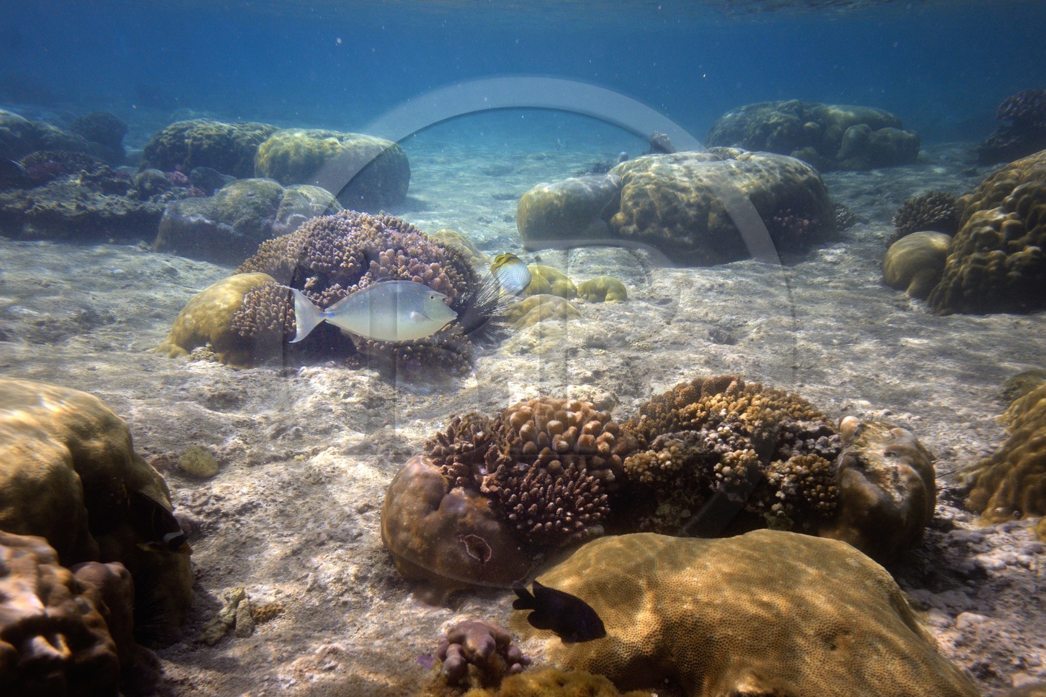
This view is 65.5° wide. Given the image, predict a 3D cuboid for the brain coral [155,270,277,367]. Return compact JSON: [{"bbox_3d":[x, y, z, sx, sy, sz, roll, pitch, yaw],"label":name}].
[{"bbox_3d":[-0.830,-0.086,2.223,0.325,0.234,0.277,-7,20,-20],"label":"brain coral"}]

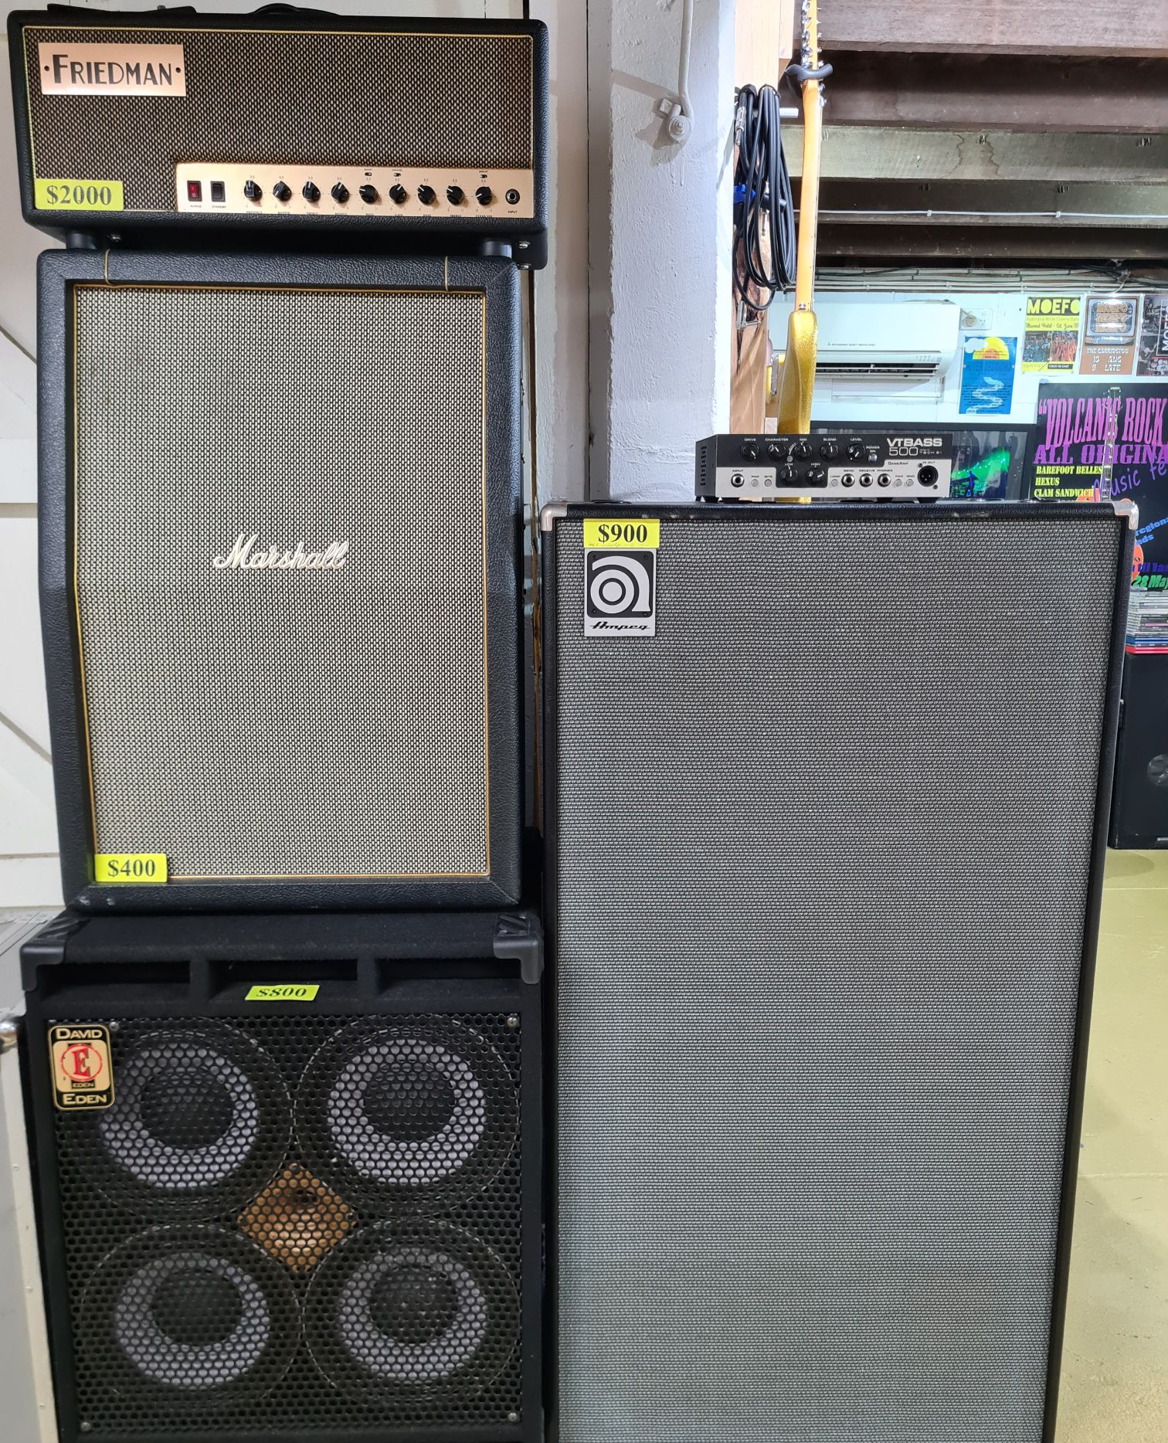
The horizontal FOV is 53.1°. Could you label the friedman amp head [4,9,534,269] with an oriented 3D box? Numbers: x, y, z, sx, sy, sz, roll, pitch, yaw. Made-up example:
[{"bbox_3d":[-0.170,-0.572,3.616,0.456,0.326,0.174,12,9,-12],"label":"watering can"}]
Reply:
[{"bbox_3d":[-0.322,-0.649,1.357,0.560,0.236,0.225,0,10,-2],"label":"friedman amp head"}]

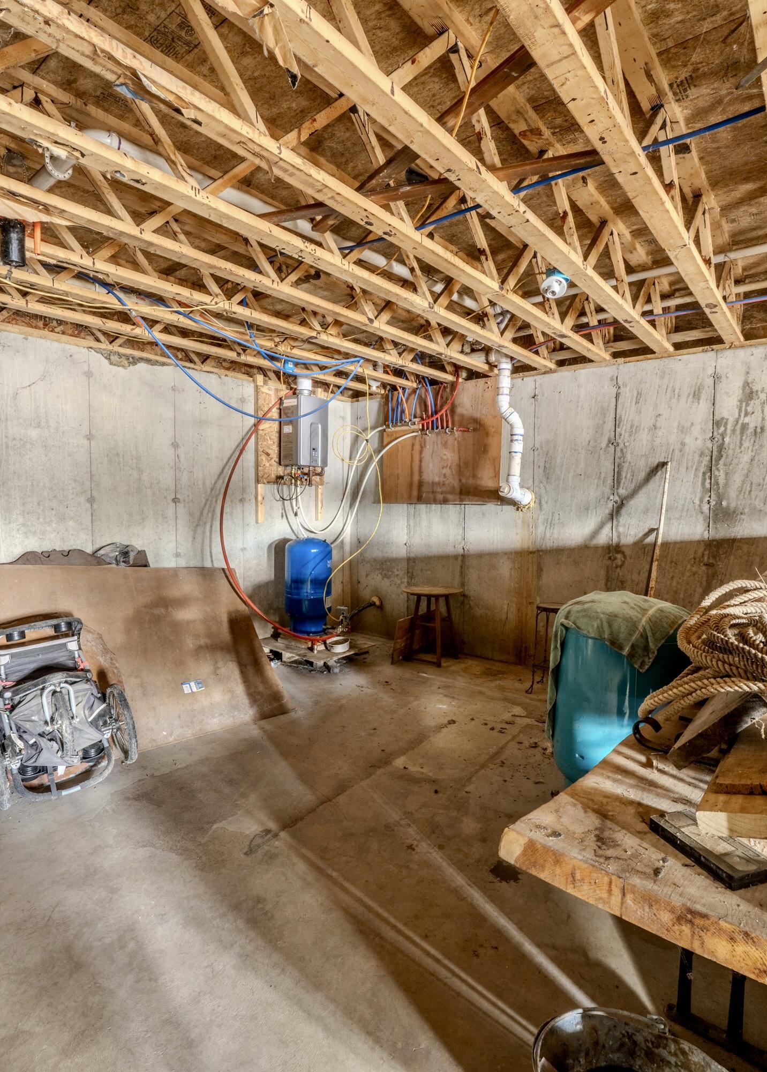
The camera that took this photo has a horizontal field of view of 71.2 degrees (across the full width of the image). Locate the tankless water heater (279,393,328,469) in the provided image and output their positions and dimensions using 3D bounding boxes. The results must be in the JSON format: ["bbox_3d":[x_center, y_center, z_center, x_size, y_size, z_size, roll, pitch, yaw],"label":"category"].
[{"bbox_3d":[-0.675,-0.903,4.643,0.260,0.595,0.355,4,5,42],"label":"tankless water heater"}]

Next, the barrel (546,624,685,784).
[{"bbox_3d":[1.139,0.738,2.596,0.585,0.880,0.585,2,4,24],"label":"barrel"}]

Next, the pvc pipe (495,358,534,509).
[{"bbox_3d":[1.023,-0.801,4.165,0.220,1.160,0.300,3,4,35],"label":"pvc pipe"}]

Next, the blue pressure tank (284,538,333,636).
[{"bbox_3d":[-0.625,0.433,4.500,0.388,0.820,0.388,0,4,-8],"label":"blue pressure tank"}]

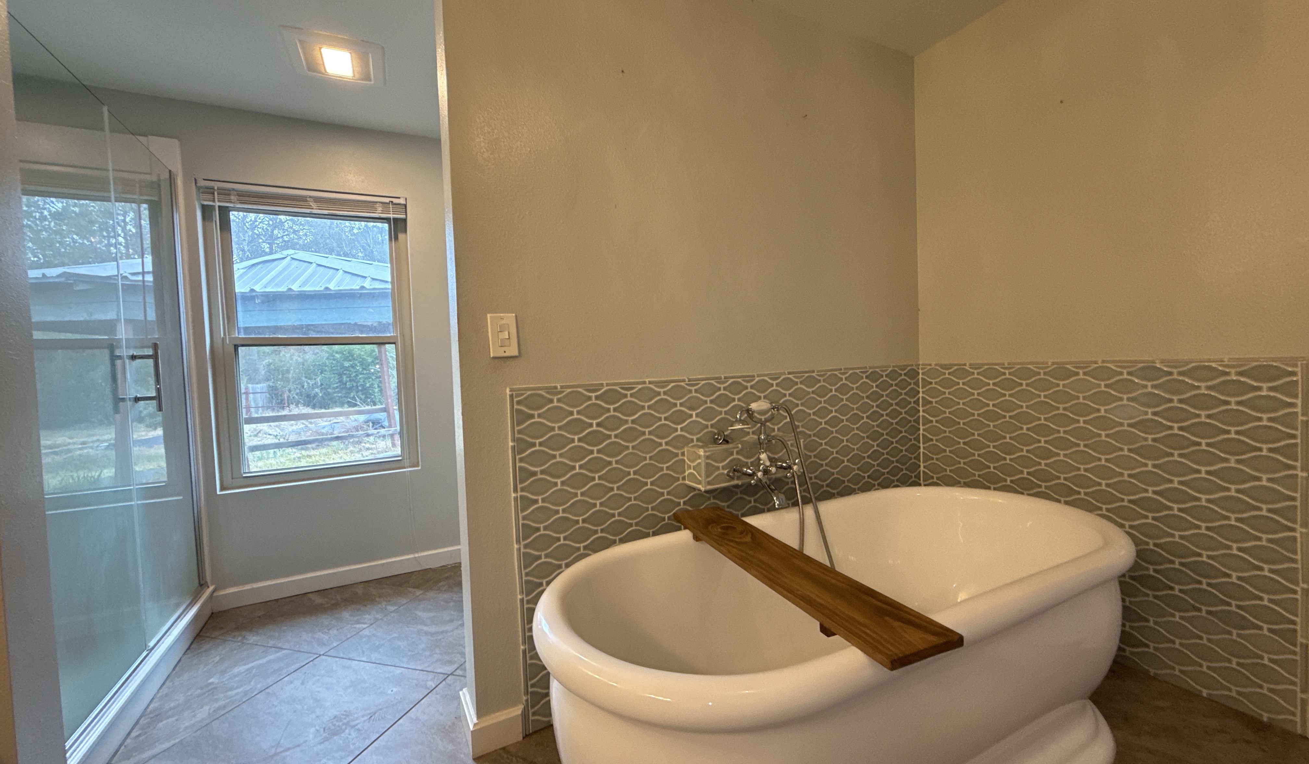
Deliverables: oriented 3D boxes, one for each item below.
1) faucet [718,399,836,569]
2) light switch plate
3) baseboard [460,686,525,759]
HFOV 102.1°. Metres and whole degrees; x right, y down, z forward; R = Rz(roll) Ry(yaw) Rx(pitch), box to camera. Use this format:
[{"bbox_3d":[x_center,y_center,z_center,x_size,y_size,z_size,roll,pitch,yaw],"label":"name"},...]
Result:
[{"bbox_3d":[0.430,0.368,1.796,0.349,0.621,0.184,-3,2,-28],"label":"faucet"},{"bbox_3d":[-0.440,-0.135,1.544,0.081,0.125,0.010,-3,2,-28],"label":"light switch plate"},{"bbox_3d":[-0.501,1.024,1.628,0.143,0.089,0.194,-3,2,-28],"label":"baseboard"}]

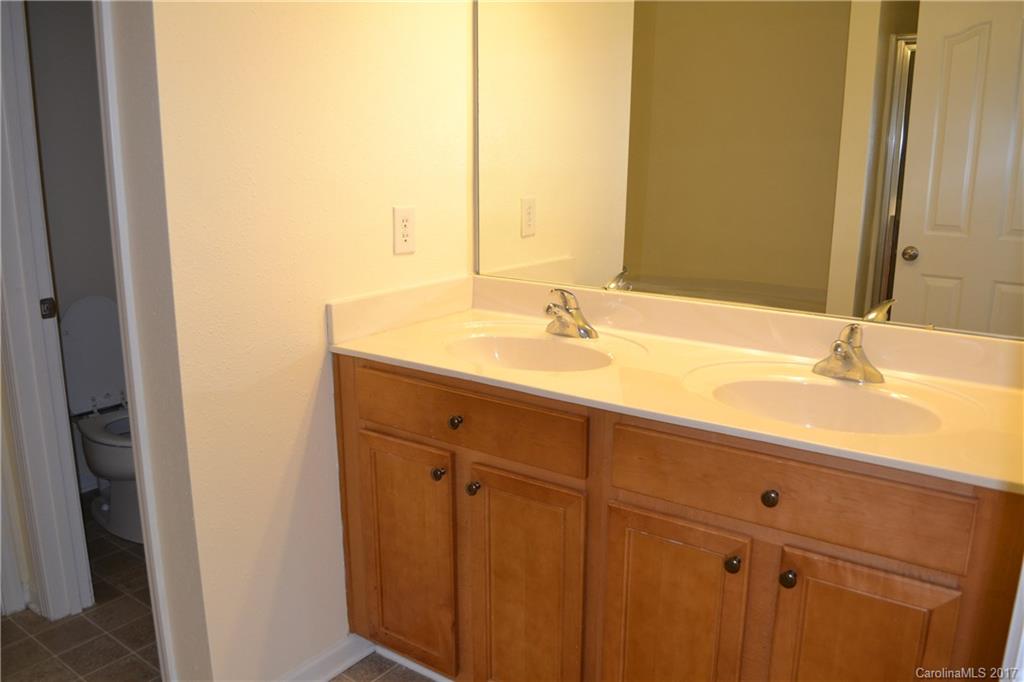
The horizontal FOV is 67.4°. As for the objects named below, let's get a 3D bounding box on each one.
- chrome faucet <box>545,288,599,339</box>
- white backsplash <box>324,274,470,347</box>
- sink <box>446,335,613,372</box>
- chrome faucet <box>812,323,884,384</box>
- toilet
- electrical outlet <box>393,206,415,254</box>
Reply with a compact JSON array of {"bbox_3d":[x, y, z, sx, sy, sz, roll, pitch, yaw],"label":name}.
[{"bbox_3d":[0.134,-0.074,1.962,0.155,0.130,0.163,10,16,33],"label":"chrome faucet"},{"bbox_3d":[-0.282,-0.091,2.076,0.019,0.101,0.566,10,16,33],"label":"white backsplash"},{"bbox_3d":[0.036,0.088,1.829,0.415,0.130,0.300,10,16,33],"label":"sink"},{"bbox_3d":[0.694,0.023,1.584,0.155,0.130,0.163,10,16,33],"label":"chrome faucet"},{"bbox_3d":[-1.405,0.268,2.821,0.720,0.830,0.430,10,16,33],"label":"toilet"},{"bbox_3d":[-0.283,-0.292,2.031,0.008,0.120,0.080,10,16,33],"label":"electrical outlet"}]

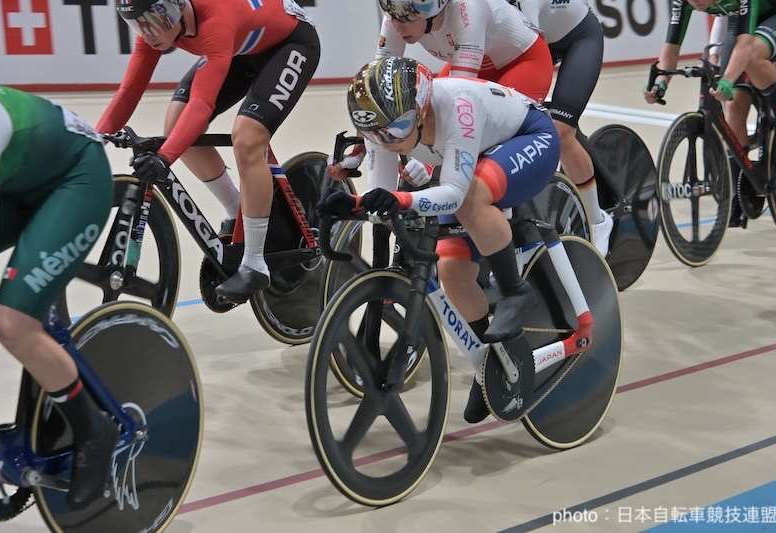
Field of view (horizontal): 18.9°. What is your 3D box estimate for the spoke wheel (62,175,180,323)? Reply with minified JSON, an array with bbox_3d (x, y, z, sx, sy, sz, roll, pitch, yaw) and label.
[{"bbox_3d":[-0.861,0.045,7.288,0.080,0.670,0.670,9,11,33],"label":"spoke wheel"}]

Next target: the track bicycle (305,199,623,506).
[{"bbox_3d":[0.267,0.160,6.984,0.360,0.930,1.644,1,7,37],"label":"track bicycle"}]

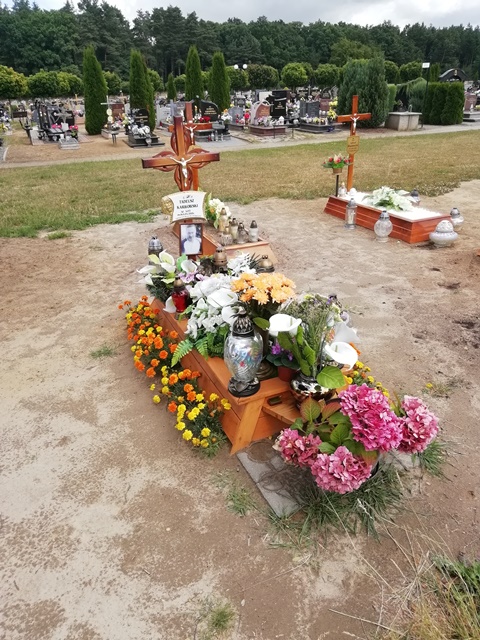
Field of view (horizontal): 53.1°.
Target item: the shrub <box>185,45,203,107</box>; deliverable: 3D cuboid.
[{"bbox_3d":[-1.988,-10.266,21.000,0.800,3.150,0.800,-10,27,-14],"label":"shrub"}]

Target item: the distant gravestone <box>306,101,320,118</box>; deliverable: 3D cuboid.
[{"bbox_3d":[2.760,-7.883,18.051,0.530,0.621,0.120,-11,27,-18],"label":"distant gravestone"}]

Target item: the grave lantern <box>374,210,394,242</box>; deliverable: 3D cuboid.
[{"bbox_3d":[1.495,-0.978,5.009,0.190,0.316,0.190,-2,26,0],"label":"grave lantern"}]

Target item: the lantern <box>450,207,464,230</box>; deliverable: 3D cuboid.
[{"bbox_3d":[2.444,-1.141,5.396,0.165,0.233,0.165,-2,26,0],"label":"lantern"}]

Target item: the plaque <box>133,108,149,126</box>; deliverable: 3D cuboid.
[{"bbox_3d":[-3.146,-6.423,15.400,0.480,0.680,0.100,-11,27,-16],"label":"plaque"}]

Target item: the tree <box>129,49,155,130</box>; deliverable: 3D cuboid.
[{"bbox_3d":[-3.807,-8.822,18.578,0.980,2.908,0.980,-2,26,0],"label":"tree"}]

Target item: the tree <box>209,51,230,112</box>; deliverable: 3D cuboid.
[{"bbox_3d":[-0.911,-10.262,21.363,1.000,2.921,1.000,-2,26,0],"label":"tree"}]

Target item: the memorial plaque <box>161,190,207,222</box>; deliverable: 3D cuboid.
[{"bbox_3d":[-0.381,-0.777,3.300,0.300,0.190,0.040,-12,28,-18],"label":"memorial plaque"}]

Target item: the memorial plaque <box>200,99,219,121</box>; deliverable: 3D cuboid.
[{"bbox_3d":[-1.025,-7.144,16.419,0.620,0.642,0.120,-11,27,-18],"label":"memorial plaque"}]

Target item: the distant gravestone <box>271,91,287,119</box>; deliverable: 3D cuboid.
[{"bbox_3d":[1.498,-8.146,18.228,0.560,0.970,0.130,-11,27,-18],"label":"distant gravestone"}]

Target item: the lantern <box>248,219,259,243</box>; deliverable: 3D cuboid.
[{"bbox_3d":[0.130,-0.819,4.444,0.082,0.190,0.082,-12,28,-18],"label":"lantern"}]

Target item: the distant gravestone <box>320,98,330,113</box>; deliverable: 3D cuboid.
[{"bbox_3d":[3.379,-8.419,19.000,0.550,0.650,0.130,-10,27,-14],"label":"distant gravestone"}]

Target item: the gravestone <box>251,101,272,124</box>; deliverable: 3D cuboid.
[{"bbox_3d":[0.699,-7.079,16.400,0.660,0.740,0.180,-10,27,-14],"label":"gravestone"}]

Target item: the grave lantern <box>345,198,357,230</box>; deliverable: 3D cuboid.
[{"bbox_3d":[1.253,-1.196,5.423,0.120,0.330,0.120,-12,28,-18],"label":"grave lantern"}]

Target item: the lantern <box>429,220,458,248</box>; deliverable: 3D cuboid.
[{"bbox_3d":[2.012,-0.854,4.729,0.280,0.250,0.280,-12,28,-18],"label":"lantern"}]

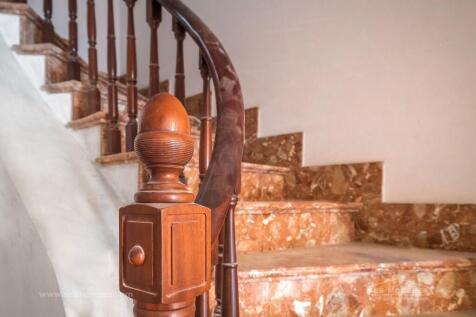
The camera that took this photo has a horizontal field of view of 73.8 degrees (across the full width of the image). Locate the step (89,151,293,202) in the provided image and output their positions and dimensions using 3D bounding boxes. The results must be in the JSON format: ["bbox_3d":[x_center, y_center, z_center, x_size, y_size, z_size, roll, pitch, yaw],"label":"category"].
[{"bbox_3d":[-0.155,0.098,1.470,0.820,0.170,0.330,4,-6,-44],"label":"step"}]

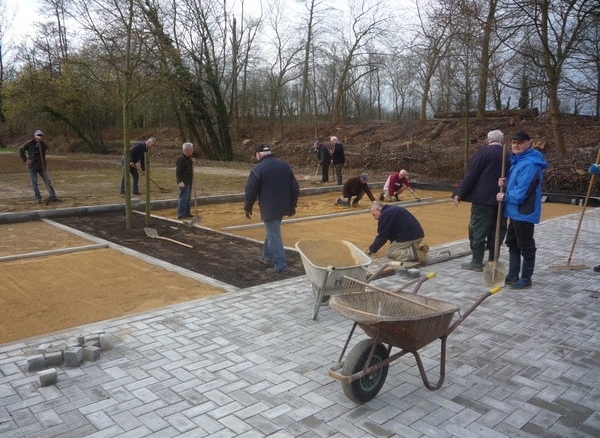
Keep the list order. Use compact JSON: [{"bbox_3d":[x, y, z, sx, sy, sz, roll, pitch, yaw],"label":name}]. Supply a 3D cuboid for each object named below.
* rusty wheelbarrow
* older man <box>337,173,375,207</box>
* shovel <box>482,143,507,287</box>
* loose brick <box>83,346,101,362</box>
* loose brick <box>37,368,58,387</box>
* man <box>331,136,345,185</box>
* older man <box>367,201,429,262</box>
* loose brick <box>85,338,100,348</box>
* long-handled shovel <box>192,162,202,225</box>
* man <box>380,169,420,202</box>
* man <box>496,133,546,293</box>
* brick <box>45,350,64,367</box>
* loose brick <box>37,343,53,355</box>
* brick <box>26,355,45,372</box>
[{"bbox_3d":[0.724,0.767,3.436,1.410,0.610,0.620,-7,11,-43],"label":"rusty wheelbarrow"},{"bbox_3d":[1.478,-0.818,13.820,1.020,0.930,0.600,4,9,25],"label":"older man"},{"bbox_3d":[2.190,-0.030,5.730,0.250,1.560,0.130,3,9,19],"label":"shovel"},{"bbox_3d":[-1.506,0.969,3.764,0.105,0.078,0.070,5,9,28],"label":"loose brick"},{"bbox_3d":[-1.640,1.030,3.377,0.102,0.078,0.063,-6,11,-39],"label":"loose brick"},{"bbox_3d":[1.278,-1.924,17.359,0.487,1.626,0.487,-1,8,-12],"label":"man"},{"bbox_3d":[1.359,0.163,7.051,0.900,0.800,0.580,5,9,30],"label":"older man"},{"bbox_3d":[-1.550,0.956,3.866,0.090,0.075,0.105,0,8,-3],"label":"loose brick"},{"bbox_3d":[-2.432,-0.617,12.339,0.240,1.480,0.200,0,1,-12],"label":"long-handled shovel"},{"bbox_3d":[2.809,-0.954,14.860,0.950,0.950,0.700,8,11,41],"label":"man"},{"bbox_3d":[2.447,-0.089,5.723,0.467,1.712,0.507,1,8,0],"label":"man"},{"bbox_3d":[-1.739,0.990,3.682,0.106,0.074,0.076,-2,9,-18],"label":"brick"},{"bbox_3d":[-1.860,0.961,3.791,0.072,0.080,0.107,0,8,-5],"label":"loose brick"},{"bbox_3d":[-1.823,0.987,3.586,0.105,0.088,0.068,-5,10,-36],"label":"brick"}]

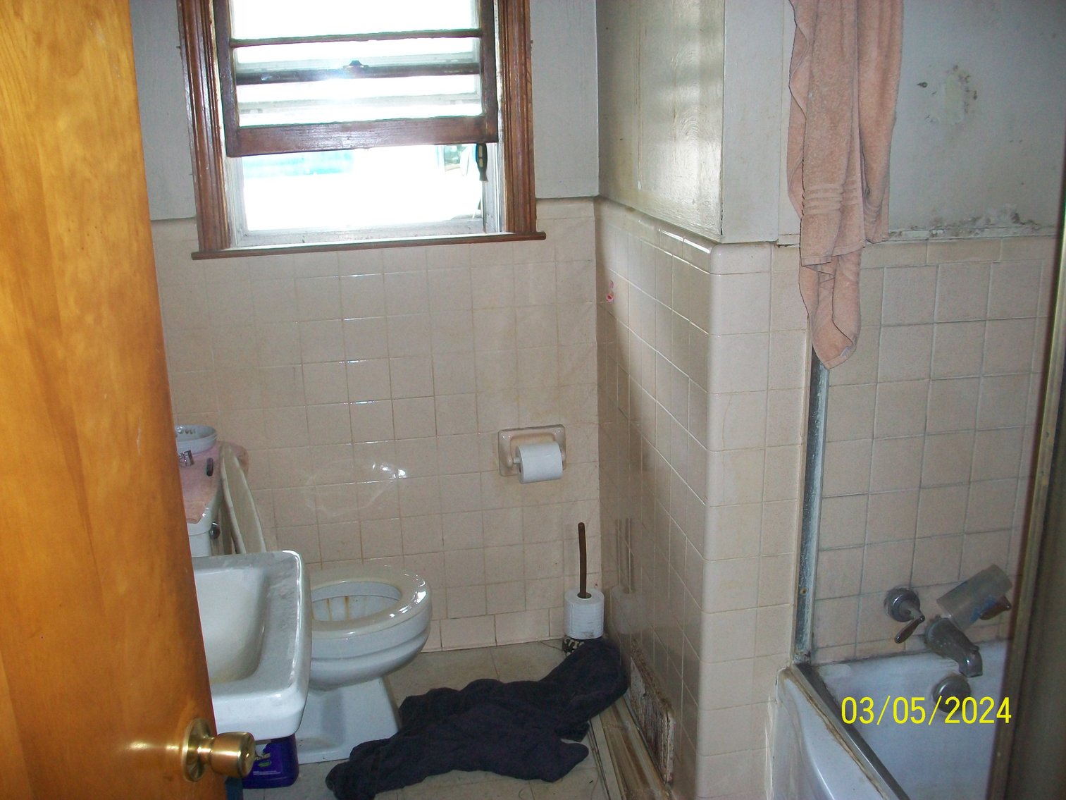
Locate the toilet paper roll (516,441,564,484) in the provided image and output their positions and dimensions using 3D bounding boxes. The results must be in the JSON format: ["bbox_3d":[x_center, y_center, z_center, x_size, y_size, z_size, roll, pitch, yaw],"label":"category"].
[{"bbox_3d":[0.017,0.162,2.733,0.105,0.100,0.100,-4,17,-9],"label":"toilet paper roll"}]

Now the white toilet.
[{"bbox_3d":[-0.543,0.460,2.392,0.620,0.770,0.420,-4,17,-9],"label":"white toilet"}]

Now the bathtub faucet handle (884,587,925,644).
[{"bbox_3d":[0.744,0.425,2.069,0.088,0.092,0.077,-4,17,-9],"label":"bathtub faucet handle"}]

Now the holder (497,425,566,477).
[{"bbox_3d":[0.005,0.145,2.755,0.178,0.126,0.076,-4,17,-9],"label":"holder"}]

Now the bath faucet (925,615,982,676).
[{"bbox_3d":[0.846,0.501,2.084,0.070,0.078,0.126,-4,17,-9],"label":"bath faucet"}]

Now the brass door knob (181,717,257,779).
[{"bbox_3d":[-0.314,0.357,1.067,0.060,0.065,0.065,0,17,6],"label":"brass door knob"}]

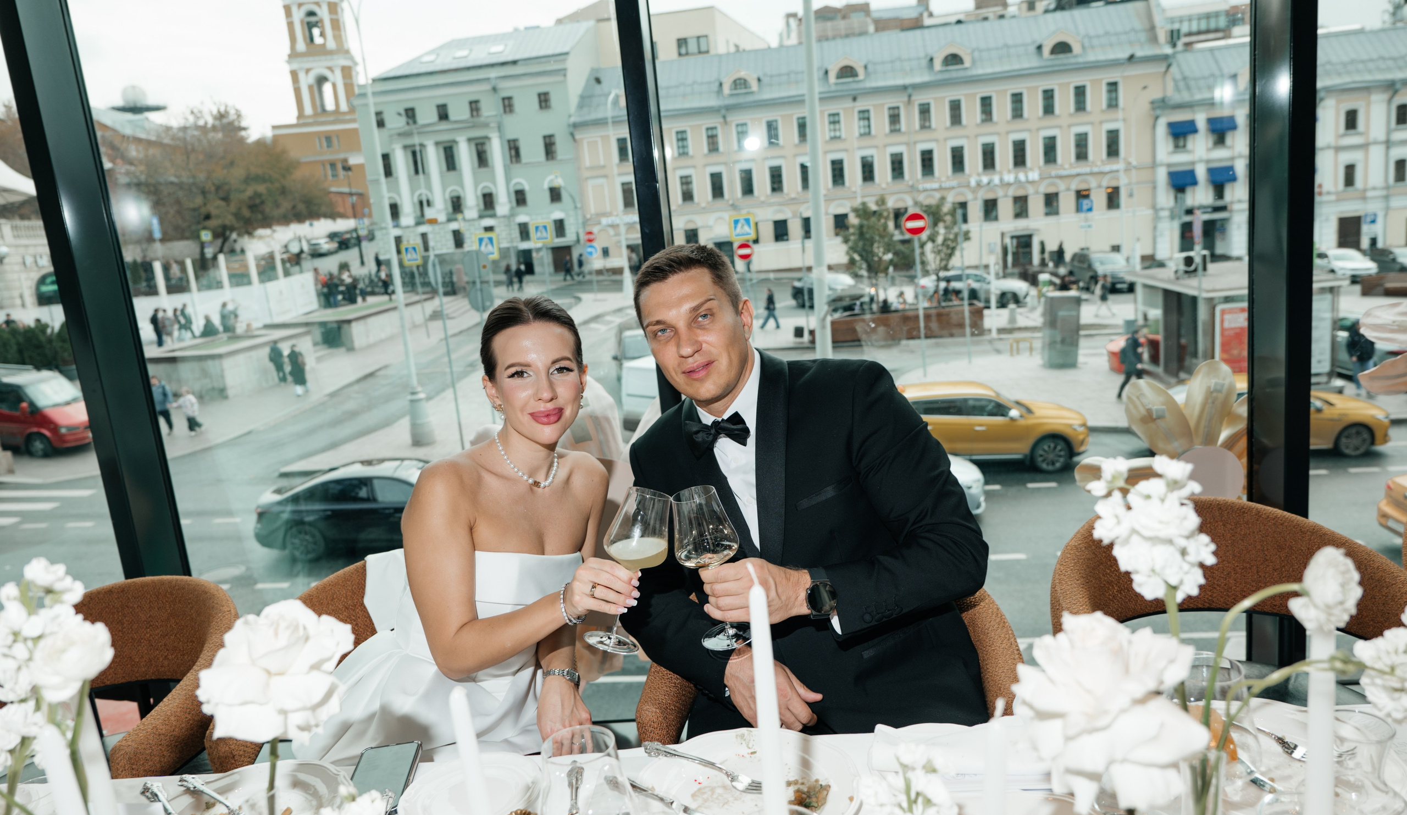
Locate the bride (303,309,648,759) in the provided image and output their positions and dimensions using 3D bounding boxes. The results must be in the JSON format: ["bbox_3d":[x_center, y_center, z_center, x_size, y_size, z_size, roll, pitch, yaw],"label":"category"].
[{"bbox_3d":[-0.304,0.518,1.339,0.620,1.290,0.740,-9,12,-18],"label":"bride"}]

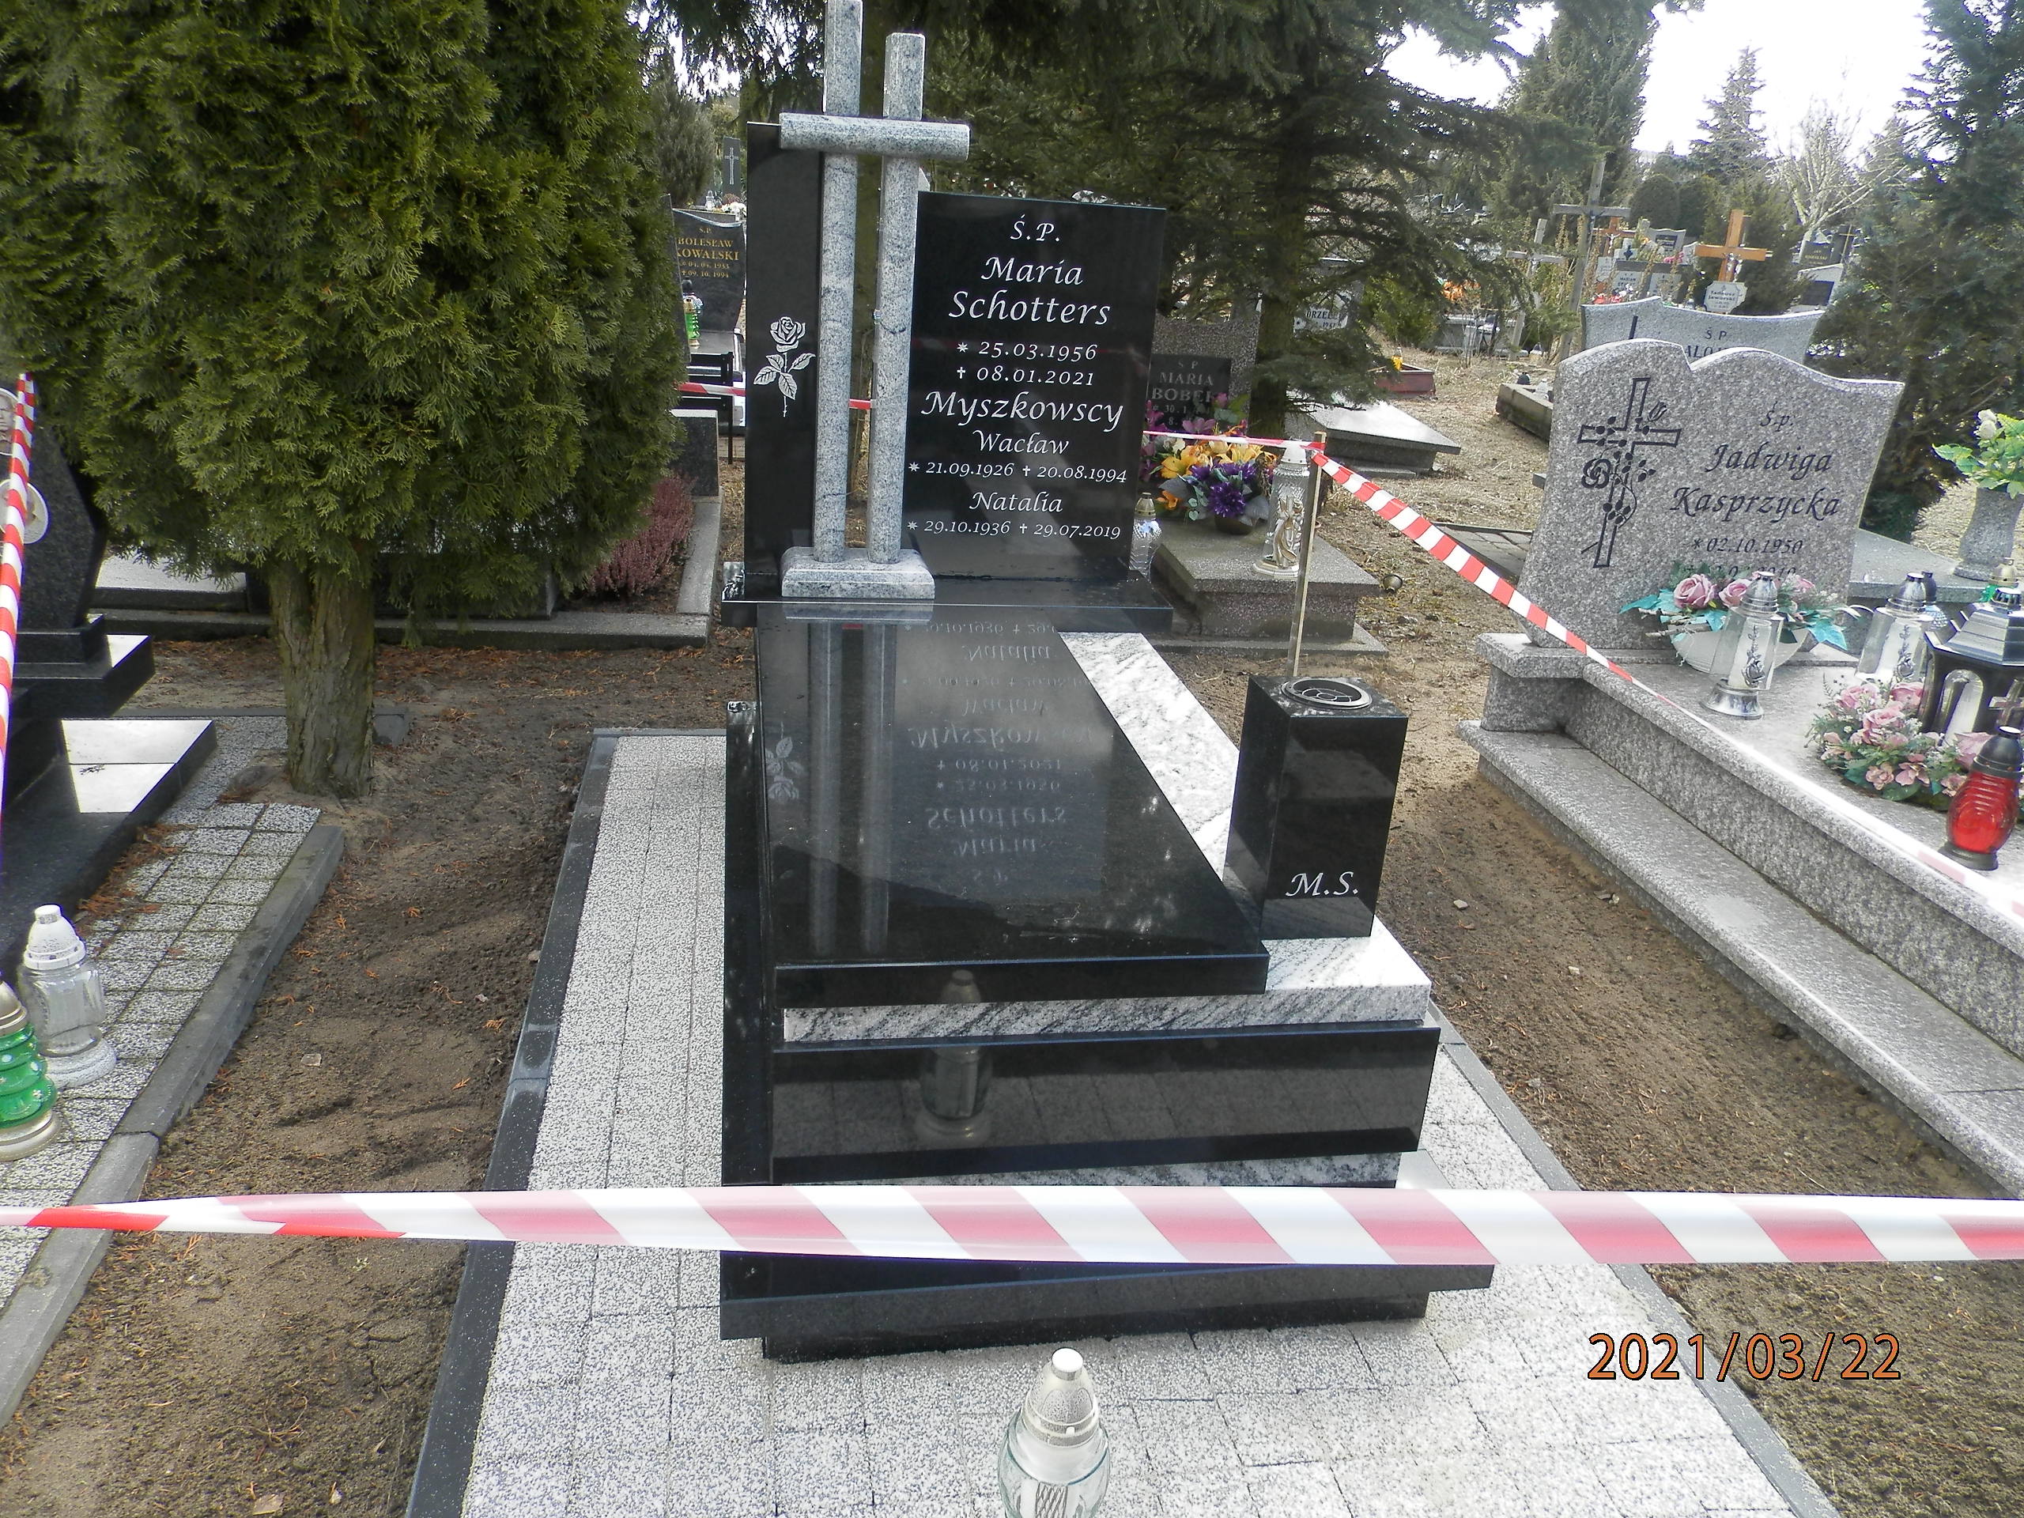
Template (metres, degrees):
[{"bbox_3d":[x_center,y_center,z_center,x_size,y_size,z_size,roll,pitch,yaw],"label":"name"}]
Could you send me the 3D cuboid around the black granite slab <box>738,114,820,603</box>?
[{"bbox_3d":[-0.443,-0.775,2.877,0.160,0.840,0.080,0,23,-11],"label":"black granite slab"}]

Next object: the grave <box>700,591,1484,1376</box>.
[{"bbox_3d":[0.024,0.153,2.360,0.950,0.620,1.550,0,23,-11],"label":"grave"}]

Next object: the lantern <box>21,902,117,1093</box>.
[{"bbox_3d":[-1.377,0.353,2.126,0.125,0.230,0.125,0,23,-11],"label":"lantern"}]

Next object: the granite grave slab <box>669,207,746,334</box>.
[{"bbox_3d":[-1.713,-2.695,8.045,0.480,0.630,0.100,0,23,-11],"label":"granite grave slab"}]

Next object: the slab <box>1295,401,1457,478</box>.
[{"bbox_3d":[1.873,-1.764,7.821,0.740,0.220,1.500,2,23,-5],"label":"slab"}]

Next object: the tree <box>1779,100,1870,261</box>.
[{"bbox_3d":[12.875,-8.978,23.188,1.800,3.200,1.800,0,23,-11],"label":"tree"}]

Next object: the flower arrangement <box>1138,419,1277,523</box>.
[{"bbox_3d":[0.657,-0.929,4.839,0.410,0.340,0.340,0,23,-11],"label":"flower arrangement"}]

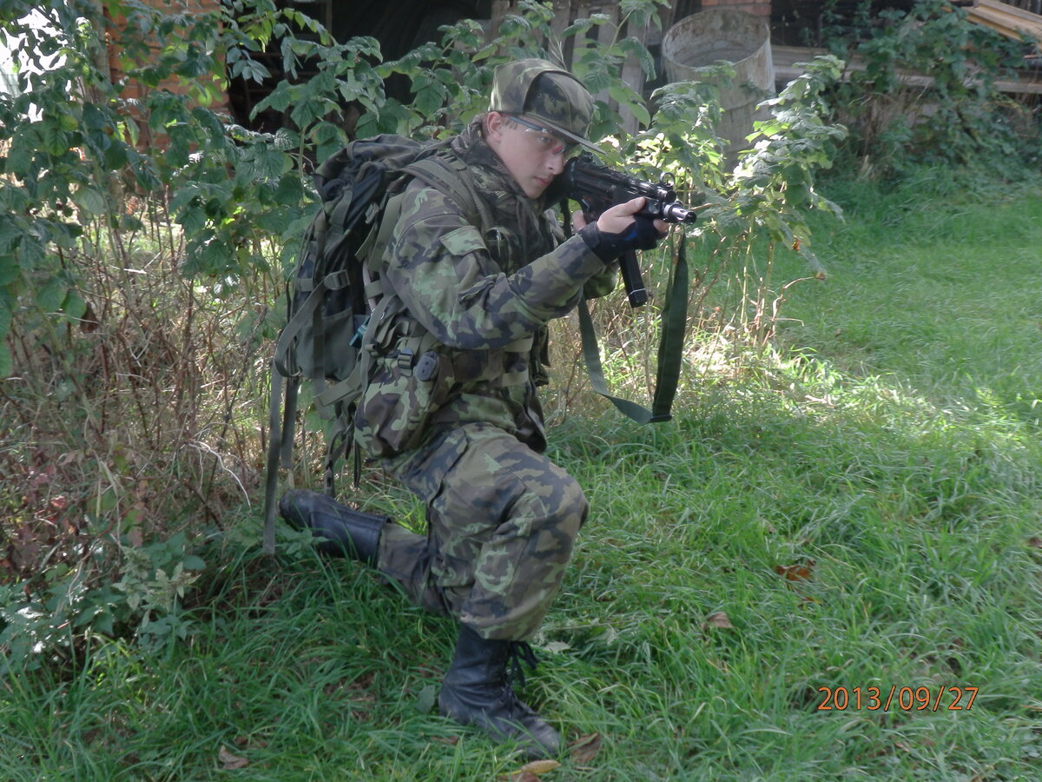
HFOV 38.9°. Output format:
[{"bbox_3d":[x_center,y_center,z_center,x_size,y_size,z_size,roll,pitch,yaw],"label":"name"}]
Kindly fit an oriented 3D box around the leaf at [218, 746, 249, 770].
[{"bbox_3d":[-0.538,0.686,2.757,0.055,0.025,0.045,0,20,0],"label":"leaf"}]

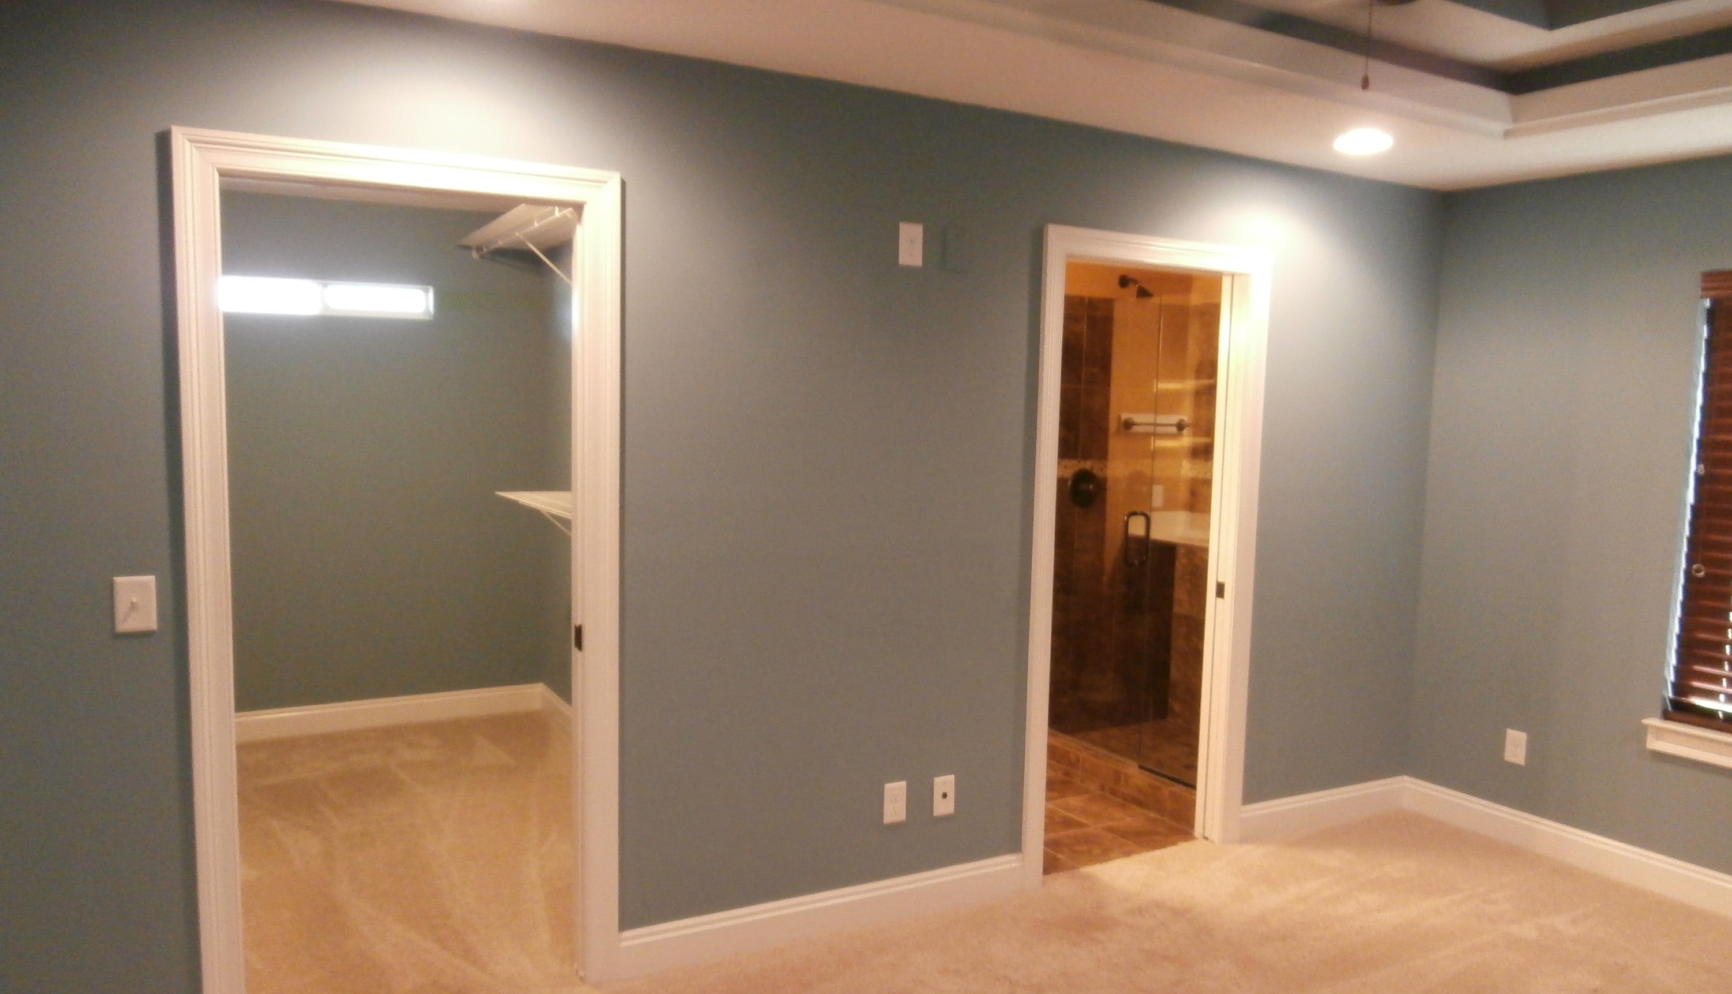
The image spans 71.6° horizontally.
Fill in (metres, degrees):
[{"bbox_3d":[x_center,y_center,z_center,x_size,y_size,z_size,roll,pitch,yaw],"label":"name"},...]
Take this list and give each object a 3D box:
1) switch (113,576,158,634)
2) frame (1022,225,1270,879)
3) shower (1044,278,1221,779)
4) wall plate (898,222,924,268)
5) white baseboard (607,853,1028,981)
[{"bbox_3d":[-1.589,0.234,2.615,0.074,0.119,0.014,-1,6,-28],"label":"switch"},{"bbox_3d":[0.920,0.200,4.052,0.956,2.100,0.140,-1,6,-28],"label":"frame"},{"bbox_3d":[1.340,0.121,4.980,0.870,2.050,1.110,-1,6,-28],"label":"shower"},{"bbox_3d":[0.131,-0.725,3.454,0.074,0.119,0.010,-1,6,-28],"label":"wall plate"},{"bbox_3d":[-0.079,1.213,3.542,1.332,0.130,0.017,-1,6,-28],"label":"white baseboard"}]

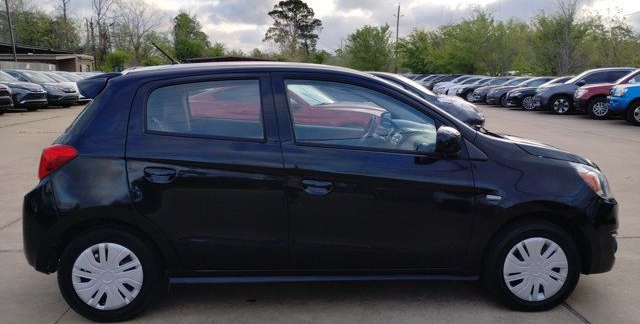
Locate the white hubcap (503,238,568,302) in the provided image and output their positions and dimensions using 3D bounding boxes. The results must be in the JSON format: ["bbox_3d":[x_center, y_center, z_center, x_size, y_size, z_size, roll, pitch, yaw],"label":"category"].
[{"bbox_3d":[1.265,0.627,3.053,0.391,0.391,0.055,0,9,-3],"label":"white hubcap"}]

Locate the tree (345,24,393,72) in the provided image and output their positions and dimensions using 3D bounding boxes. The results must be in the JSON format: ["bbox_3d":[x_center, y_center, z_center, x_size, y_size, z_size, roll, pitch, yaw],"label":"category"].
[{"bbox_3d":[5.546,-11.908,58.852,5.786,7.404,5.786,0,9,0],"label":"tree"}]

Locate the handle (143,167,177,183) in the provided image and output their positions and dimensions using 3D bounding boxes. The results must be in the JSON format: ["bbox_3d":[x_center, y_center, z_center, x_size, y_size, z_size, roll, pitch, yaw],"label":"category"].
[{"bbox_3d":[-0.857,0.072,2.785,0.173,0.090,0.050,0,9,-3],"label":"handle"}]

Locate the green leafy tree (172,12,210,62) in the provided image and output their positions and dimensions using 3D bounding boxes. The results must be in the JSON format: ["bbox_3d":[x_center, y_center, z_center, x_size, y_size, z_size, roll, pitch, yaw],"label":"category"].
[{"bbox_3d":[-15.605,-13.700,63.626,4.764,9.225,4.764,0,9,0],"label":"green leafy tree"}]

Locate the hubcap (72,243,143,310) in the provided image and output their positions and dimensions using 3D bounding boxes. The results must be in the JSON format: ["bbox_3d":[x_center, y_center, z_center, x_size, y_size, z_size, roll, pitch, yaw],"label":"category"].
[{"bbox_3d":[-1.181,0.639,2.908,0.391,0.391,0.055,0,9,-3],"label":"hubcap"}]

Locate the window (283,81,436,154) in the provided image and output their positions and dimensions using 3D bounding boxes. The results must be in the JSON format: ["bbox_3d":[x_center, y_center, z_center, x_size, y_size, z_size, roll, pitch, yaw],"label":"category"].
[{"bbox_3d":[0.233,-0.258,2.900,0.861,0.439,0.040,0,-13,-3],"label":"window"}]

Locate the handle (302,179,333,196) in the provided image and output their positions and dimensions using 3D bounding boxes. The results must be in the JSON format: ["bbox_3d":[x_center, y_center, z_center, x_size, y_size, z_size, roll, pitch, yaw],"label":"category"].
[{"bbox_3d":[-0.014,0.140,2.846,0.170,0.090,0.050,0,9,-3],"label":"handle"}]

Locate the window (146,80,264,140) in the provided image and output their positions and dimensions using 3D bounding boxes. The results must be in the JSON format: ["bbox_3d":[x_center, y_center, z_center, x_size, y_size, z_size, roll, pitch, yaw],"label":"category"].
[{"bbox_3d":[-0.627,-0.290,2.857,0.646,0.356,0.040,0,-13,-3],"label":"window"}]

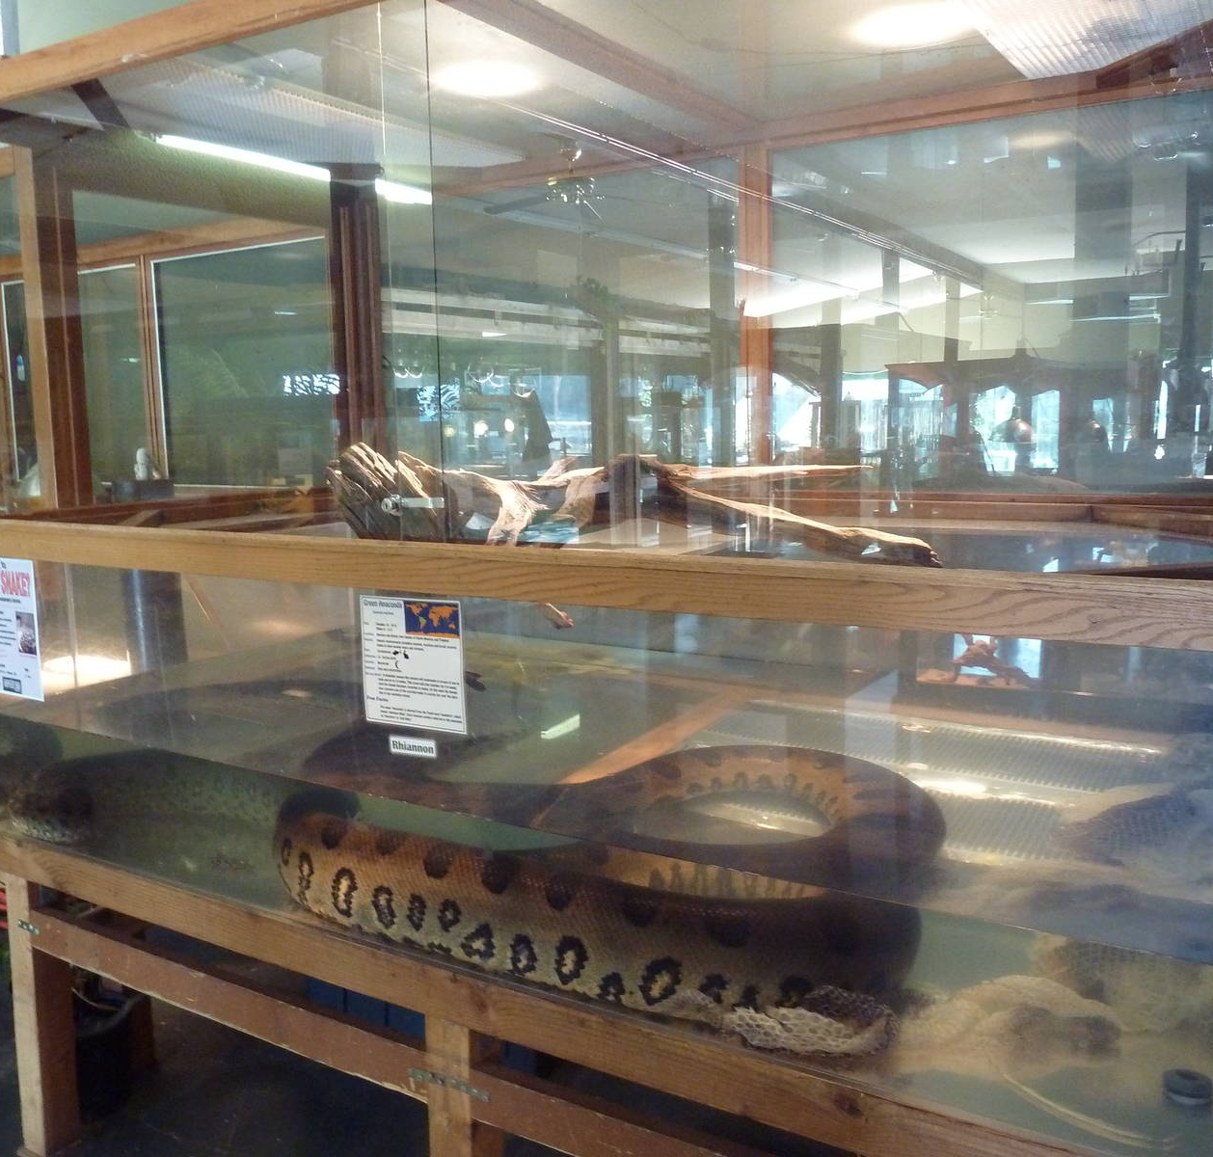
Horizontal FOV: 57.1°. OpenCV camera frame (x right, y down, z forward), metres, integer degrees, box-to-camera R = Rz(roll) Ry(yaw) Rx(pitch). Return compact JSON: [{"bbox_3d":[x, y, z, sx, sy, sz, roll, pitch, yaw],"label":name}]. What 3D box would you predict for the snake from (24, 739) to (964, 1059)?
[{"bbox_3d":[-0.275,0.450,2.158,1.880,0.225,0.680,4,8,31],"label":"snake"}]

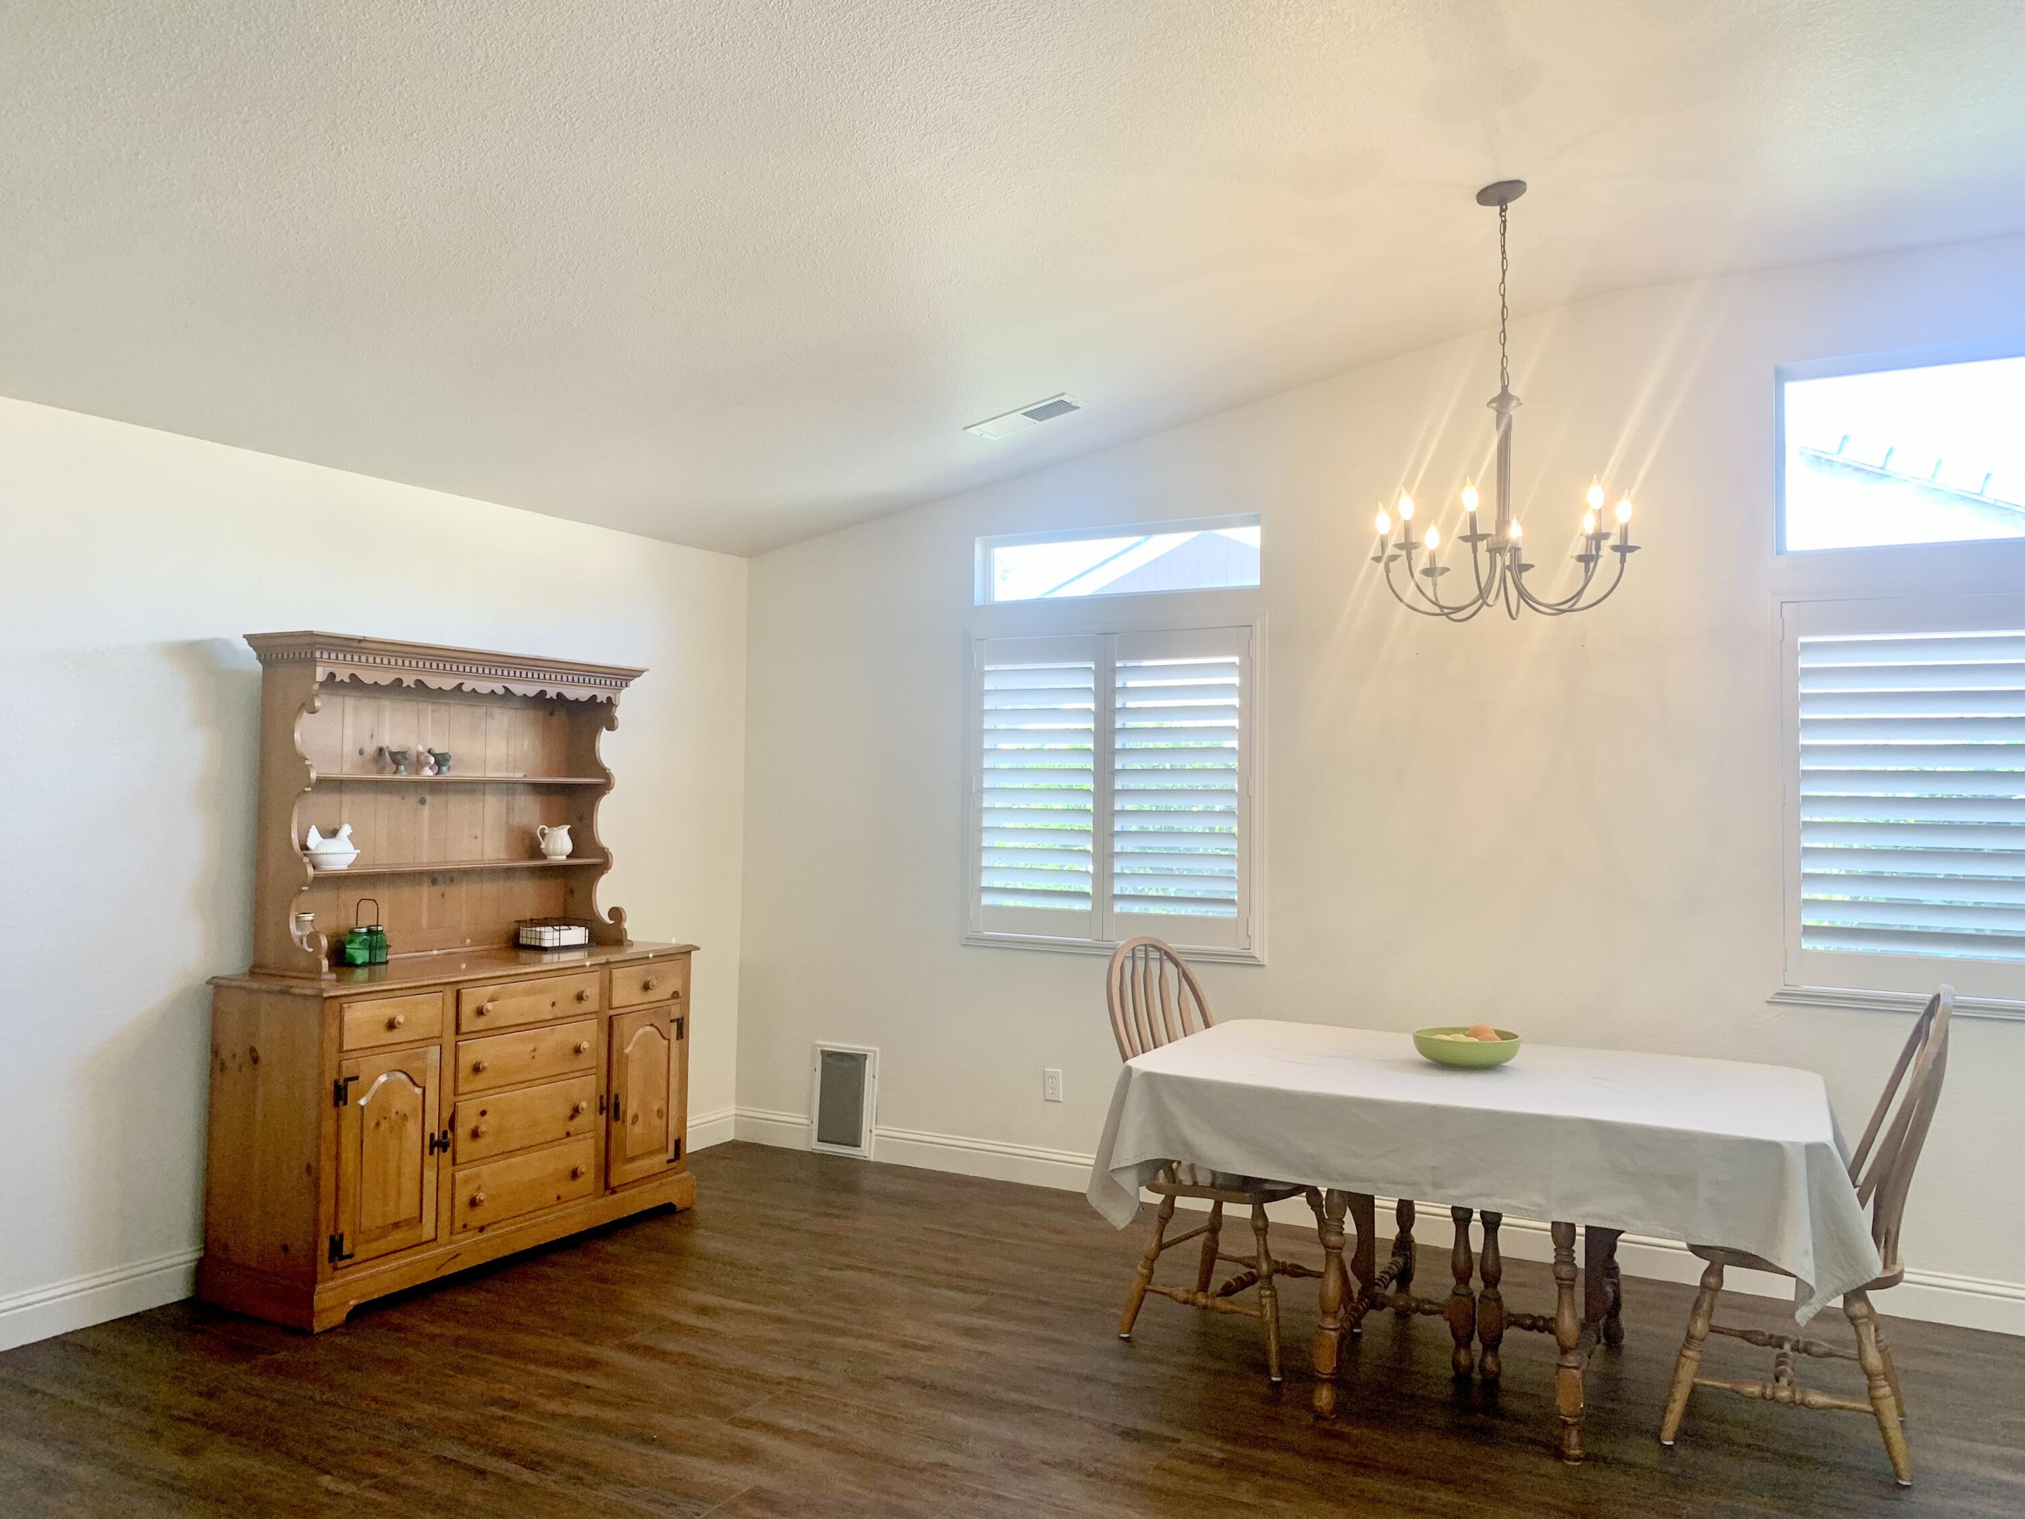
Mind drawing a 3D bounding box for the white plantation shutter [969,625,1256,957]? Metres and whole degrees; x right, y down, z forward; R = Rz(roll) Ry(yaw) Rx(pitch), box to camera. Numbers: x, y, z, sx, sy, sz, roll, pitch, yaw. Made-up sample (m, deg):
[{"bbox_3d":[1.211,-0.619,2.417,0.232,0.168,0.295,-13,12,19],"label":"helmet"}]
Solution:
[{"bbox_3d":[0.348,0.118,5.569,1.186,1.193,0.065,0,-2,29],"label":"white plantation shutter"}]

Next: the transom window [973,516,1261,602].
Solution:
[{"bbox_3d":[0.387,-0.722,5.615,1.146,0.260,0.100,0,-2,29],"label":"transom window"}]

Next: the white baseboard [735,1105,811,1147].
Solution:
[{"bbox_3d":[-0.978,1.519,6.256,0.398,0.136,0.016,0,-2,29],"label":"white baseboard"}]

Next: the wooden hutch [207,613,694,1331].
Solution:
[{"bbox_3d":[-1.690,0.596,4.796,0.562,1.879,1.493,0,-2,29],"label":"wooden hutch"}]

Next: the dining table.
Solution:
[{"bbox_3d":[1.171,1.156,3.796,1.656,0.768,1.040,0,-2,29],"label":"dining table"}]

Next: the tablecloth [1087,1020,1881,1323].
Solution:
[{"bbox_3d":[1.176,0.965,3.796,1.738,0.392,1.118,0,-2,29],"label":"tablecloth"}]

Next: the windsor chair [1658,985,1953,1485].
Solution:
[{"bbox_3d":[1.810,1.018,3.487,0.570,1.040,0.470,0,-2,29],"label":"windsor chair"}]

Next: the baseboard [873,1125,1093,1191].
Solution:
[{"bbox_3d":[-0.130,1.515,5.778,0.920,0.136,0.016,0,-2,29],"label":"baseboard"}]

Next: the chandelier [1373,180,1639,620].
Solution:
[{"bbox_3d":[1.263,-0.919,3.920,0.696,1.132,0.696,0,-2,29],"label":"chandelier"}]

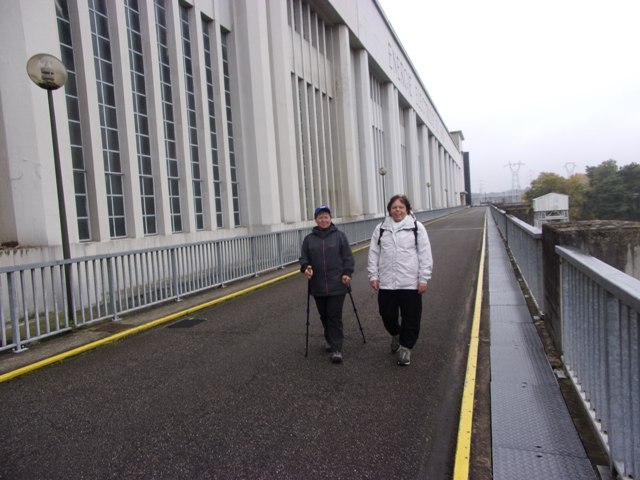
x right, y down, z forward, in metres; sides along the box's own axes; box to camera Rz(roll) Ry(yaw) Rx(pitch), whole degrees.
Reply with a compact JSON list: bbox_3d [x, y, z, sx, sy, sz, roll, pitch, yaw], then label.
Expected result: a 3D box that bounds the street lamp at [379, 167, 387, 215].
[{"bbox_3d":[3.871,-2.337,27.377,0.490,3.950,0.490,-2,3,20],"label":"street lamp"}]

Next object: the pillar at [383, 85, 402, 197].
[{"bbox_3d":[6.701,-8.026,41.715,1.050,11.300,2.500,-2,3,20],"label":"pillar"}]

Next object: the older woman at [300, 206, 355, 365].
[{"bbox_3d":[0.084,0.440,4.829,0.500,1.600,0.500,-3,3,14],"label":"older woman"}]

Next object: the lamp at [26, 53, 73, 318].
[{"bbox_3d":[-3.682,-0.647,6.555,0.490,3.930,0.490,-2,3,20],"label":"lamp"}]

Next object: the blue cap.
[{"bbox_3d":[0.025,-0.289,4.719,0.170,0.140,0.240,-3,3,10],"label":"blue cap"}]

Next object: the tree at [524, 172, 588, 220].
[{"bbox_3d":[48.610,-7.913,95.000,12.000,12.500,11.000,-2,3,20],"label":"tree"}]

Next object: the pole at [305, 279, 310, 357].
[{"bbox_3d":[-0.125,0.763,4.859,0.040,0.990,0.050,5,10,14],"label":"pole"}]

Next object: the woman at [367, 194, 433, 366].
[{"bbox_3d":[0.791,0.383,4.595,0.570,1.650,0.470,-3,3,17],"label":"woman"}]

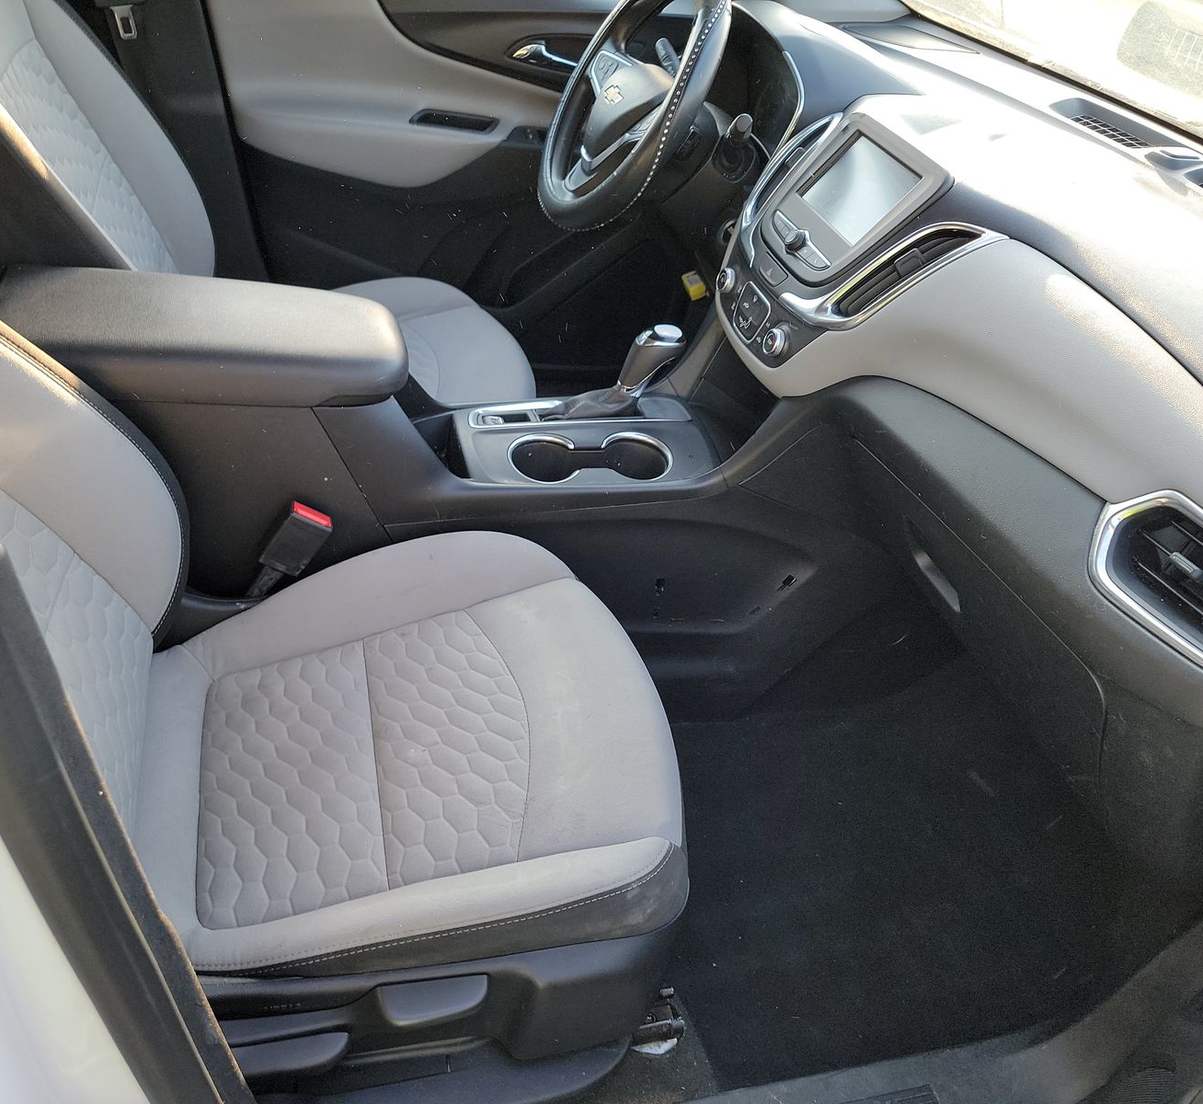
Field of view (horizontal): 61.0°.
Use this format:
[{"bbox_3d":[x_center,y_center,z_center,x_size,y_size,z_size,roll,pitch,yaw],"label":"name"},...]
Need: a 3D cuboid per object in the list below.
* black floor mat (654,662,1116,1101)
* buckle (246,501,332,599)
[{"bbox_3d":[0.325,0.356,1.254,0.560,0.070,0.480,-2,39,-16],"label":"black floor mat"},{"bbox_3d":[-0.327,-0.001,1.054,0.044,0.125,0.026,25,28,-32],"label":"buckle"}]

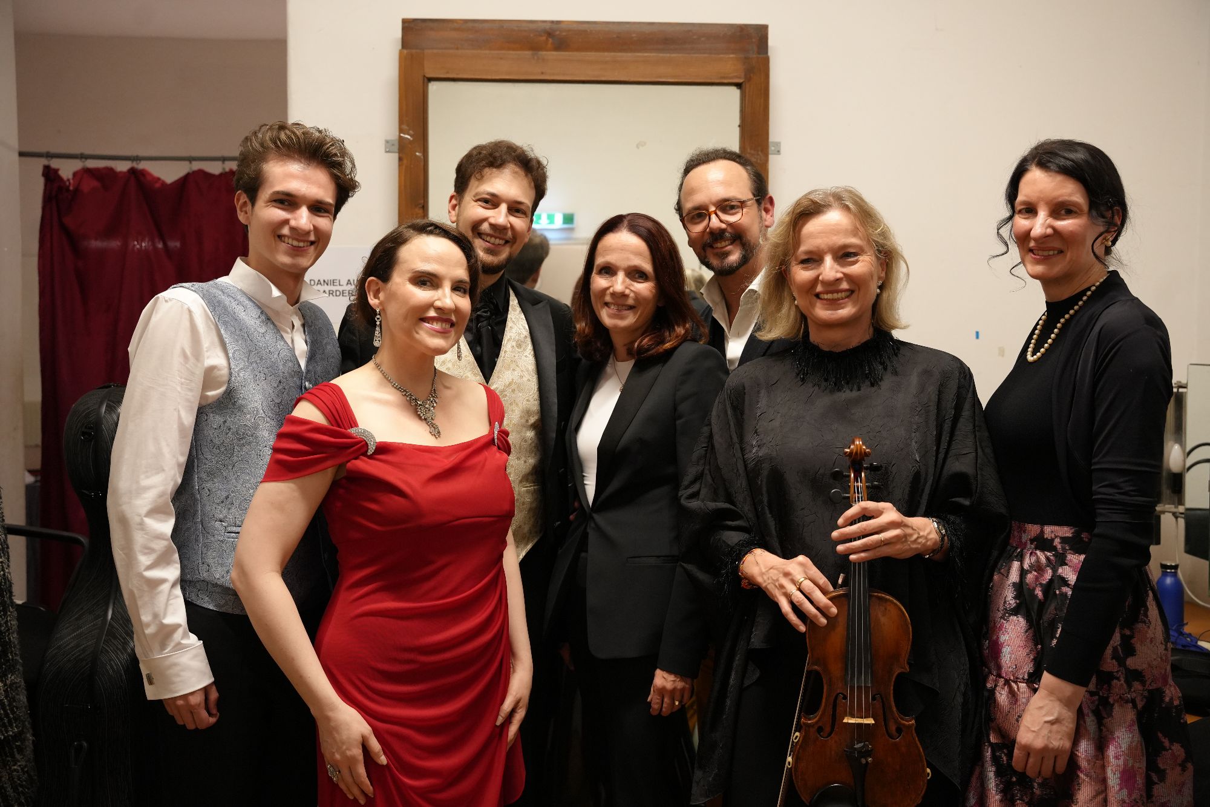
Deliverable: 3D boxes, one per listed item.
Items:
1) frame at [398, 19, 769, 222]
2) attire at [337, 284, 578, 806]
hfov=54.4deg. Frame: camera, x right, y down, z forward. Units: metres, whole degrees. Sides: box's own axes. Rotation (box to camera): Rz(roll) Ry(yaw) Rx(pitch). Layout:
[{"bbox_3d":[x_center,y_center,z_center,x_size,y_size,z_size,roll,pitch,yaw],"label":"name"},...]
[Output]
[{"bbox_3d":[-0.056,0.111,2.967,0.920,2.100,0.050,0,2,-3],"label":"frame"},{"bbox_3d":[-0.268,0.549,2.254,0.560,1.570,0.360,0,2,-20],"label":"attire"}]

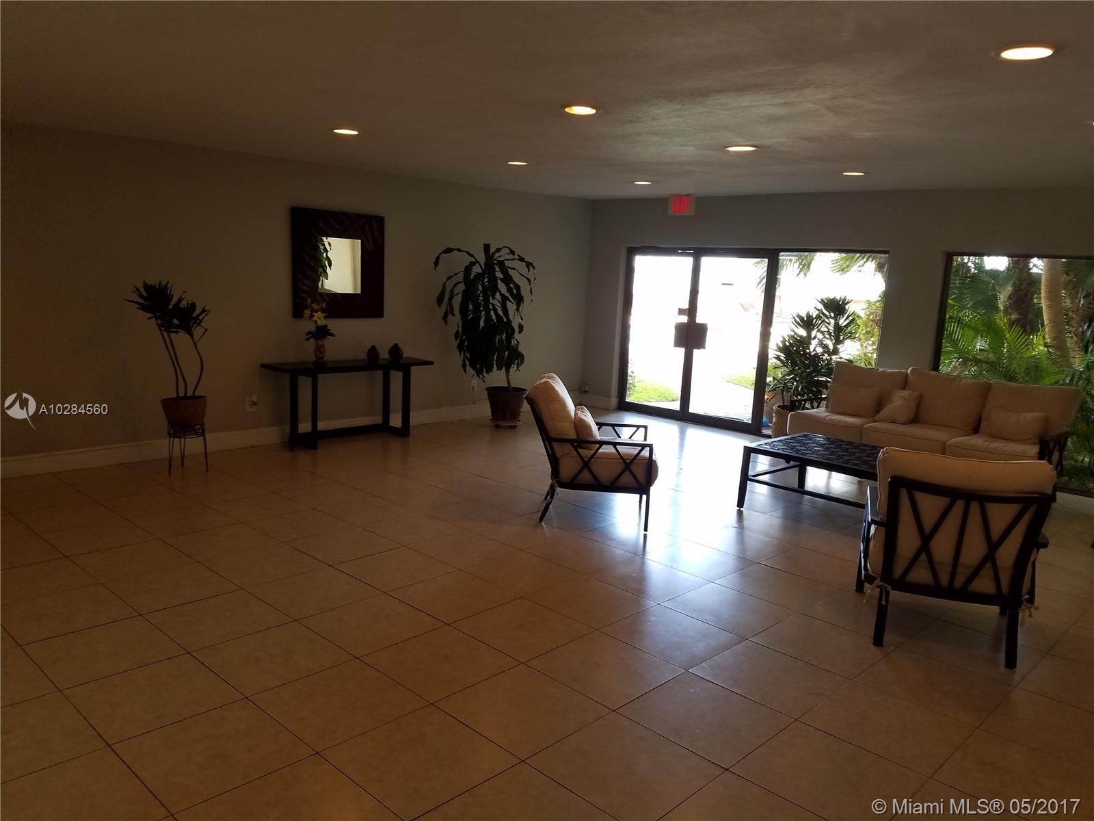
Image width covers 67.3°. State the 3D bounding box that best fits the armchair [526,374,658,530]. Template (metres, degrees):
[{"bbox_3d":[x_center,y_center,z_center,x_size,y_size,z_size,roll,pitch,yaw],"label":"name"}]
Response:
[{"bbox_3d":[0.315,0.251,5.752,0.930,0.966,0.750,3,10,3],"label":"armchair"}]

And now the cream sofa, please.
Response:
[{"bbox_3d":[3.233,0.144,7.156,2.118,0.934,0.894,12,13,43],"label":"cream sofa"}]

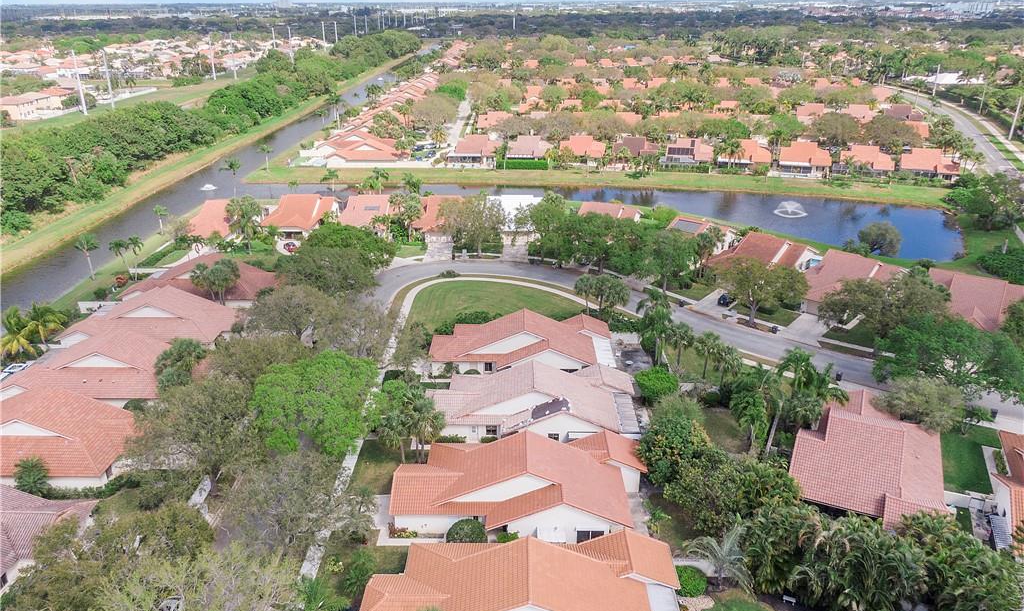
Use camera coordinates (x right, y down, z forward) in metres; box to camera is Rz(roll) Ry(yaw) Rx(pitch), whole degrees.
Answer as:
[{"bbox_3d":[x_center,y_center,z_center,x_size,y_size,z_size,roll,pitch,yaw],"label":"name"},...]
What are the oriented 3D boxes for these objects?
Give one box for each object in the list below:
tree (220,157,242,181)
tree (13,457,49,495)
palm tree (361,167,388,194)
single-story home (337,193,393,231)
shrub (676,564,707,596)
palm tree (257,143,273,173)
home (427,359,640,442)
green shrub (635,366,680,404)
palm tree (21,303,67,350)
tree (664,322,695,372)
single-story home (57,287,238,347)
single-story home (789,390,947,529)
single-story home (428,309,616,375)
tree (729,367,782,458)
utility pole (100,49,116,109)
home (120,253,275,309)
[{"bbox_3d":[-67.952,-30.193,171.453,4.700,9.900,4.700,0,23,0],"label":"tree"},{"bbox_3d":[-45.106,16.366,66.606,3.000,4.700,3.000,0,23,0],"label":"tree"},{"bbox_3d":[-32.732,-29.262,169.147,5.800,7.300,5.200,0,23,0],"label":"palm tree"},{"bbox_3d":[-30.047,-20.558,153.363,12.600,6.100,23.520,0,23,0],"label":"single-story home"},{"bbox_3d":[14.511,22.152,58.395,2.800,2.100,2.700,0,23,0],"label":"shrub"},{"bbox_3d":[-70.810,-41.911,202.220,4.400,7.200,4.400,0,23,0],"label":"palm tree"},{"bbox_3d":[2.003,10.525,79.931,24.200,6.600,13.200,0,23,0],"label":"home"},{"bbox_3d":[17.275,9.014,84.051,5.200,3.800,5.000,0,23,0],"label":"green shrub"},{"bbox_3d":[-65.186,2.876,98.159,5.600,6.900,5.600,0,23,0],"label":"palm tree"},{"bbox_3d":[21.927,5.345,91.897,4.000,6.500,4.000,0,23,0],"label":"tree"},{"bbox_3d":[-50.136,2.512,99.830,23.730,6.100,13.230,0,23,0],"label":"single-story home"},{"bbox_3d":[35.310,14.711,70.303,13.398,6.200,23.646,10,25,23],"label":"single-story home"},{"bbox_3d":[1.425,4.655,91.338,23.200,6.200,12.900,0,23,0],"label":"single-story home"},{"bbox_3d":[24.749,11.038,73.894,4.666,10.212,4.666,0,23,0],"label":"tree"},{"bbox_3d":[-175.884,-98.649,309.444,0.900,25.200,0.900,0,23,0],"label":"utility pole"},{"bbox_3d":[-49.871,-3.997,114.504,22.300,6.500,13.400,0,23,0],"label":"home"}]

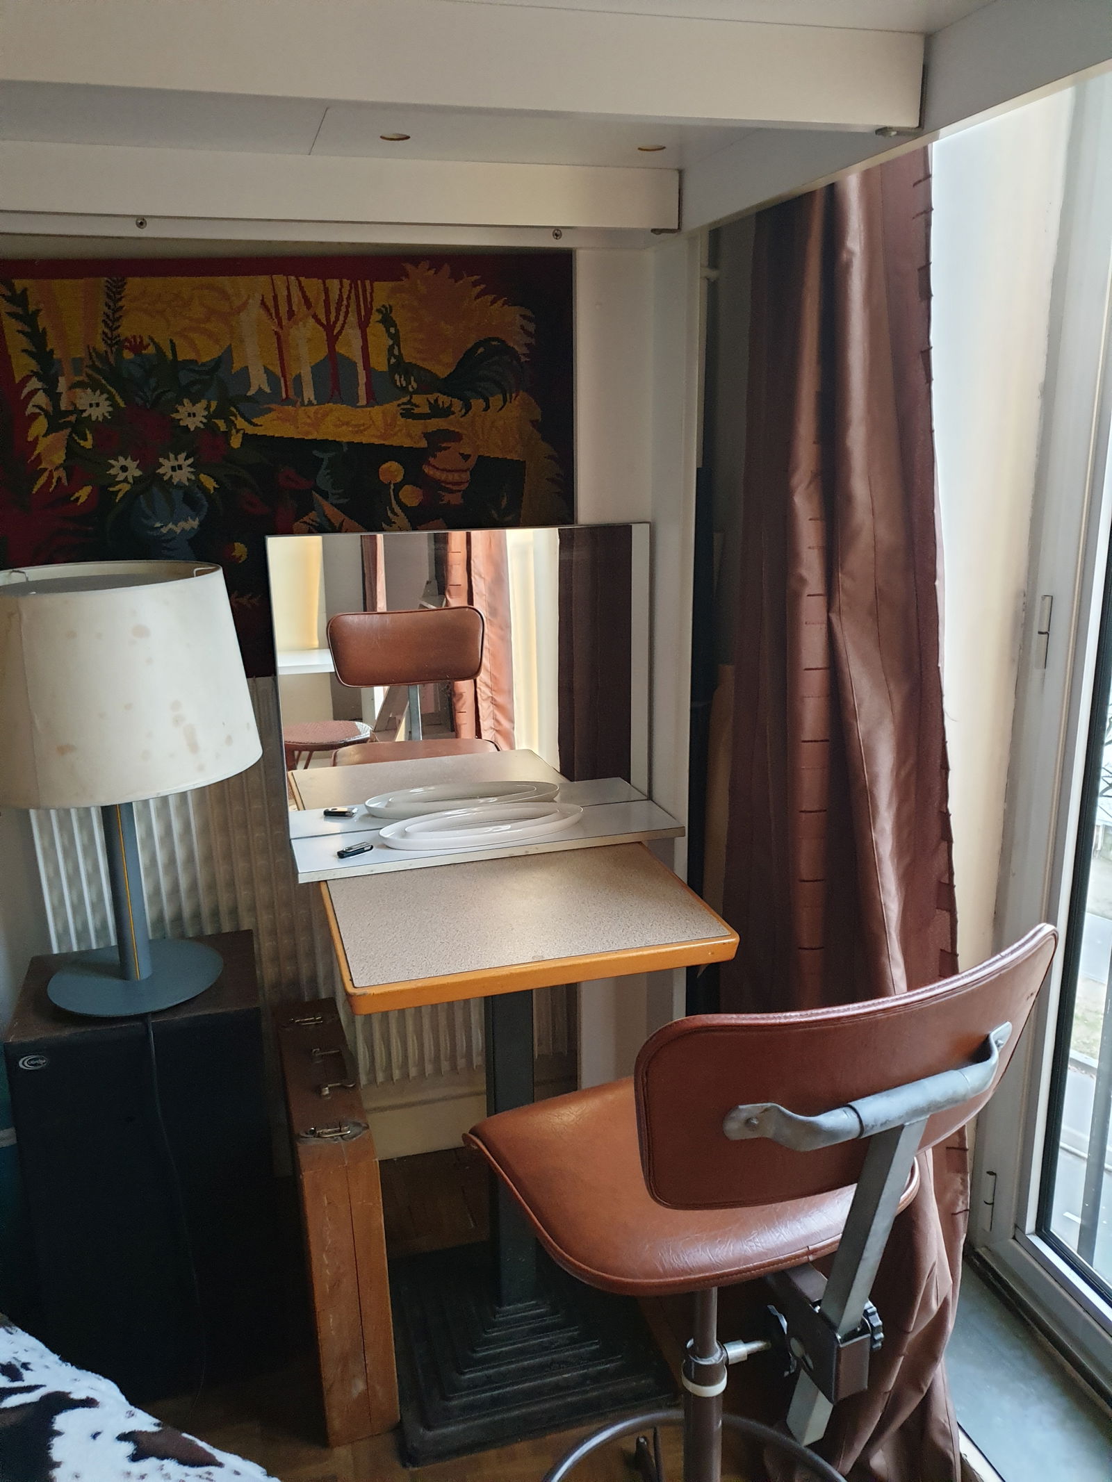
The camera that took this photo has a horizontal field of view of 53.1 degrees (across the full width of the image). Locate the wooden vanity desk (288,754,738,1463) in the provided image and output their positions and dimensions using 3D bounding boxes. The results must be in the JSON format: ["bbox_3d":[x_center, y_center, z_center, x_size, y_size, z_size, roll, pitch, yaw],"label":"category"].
[{"bbox_3d":[-0.059,0.561,1.645,0.540,0.770,0.519,-5,15,-15],"label":"wooden vanity desk"}]

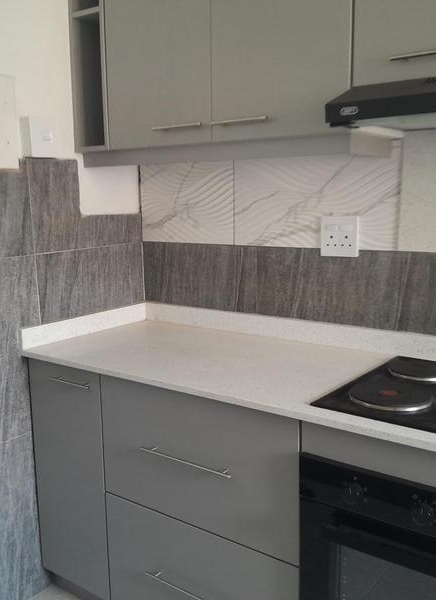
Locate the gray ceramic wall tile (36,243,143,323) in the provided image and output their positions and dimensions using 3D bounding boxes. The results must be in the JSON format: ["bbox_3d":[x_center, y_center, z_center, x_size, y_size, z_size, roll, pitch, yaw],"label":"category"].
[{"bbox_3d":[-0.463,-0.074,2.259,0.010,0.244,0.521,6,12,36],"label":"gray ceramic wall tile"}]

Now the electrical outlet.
[{"bbox_3d":[0.388,-0.202,1.913,0.125,0.129,0.014,6,12,36],"label":"electrical outlet"}]

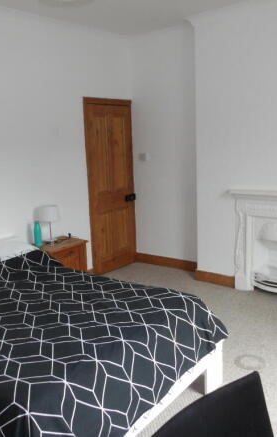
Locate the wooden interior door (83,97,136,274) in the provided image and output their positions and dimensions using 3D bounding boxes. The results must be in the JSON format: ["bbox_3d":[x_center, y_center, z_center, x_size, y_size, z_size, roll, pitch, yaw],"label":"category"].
[{"bbox_3d":[-0.324,-0.363,4.832,0.070,2.050,0.800,6,14,38],"label":"wooden interior door"}]

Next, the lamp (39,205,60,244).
[{"bbox_3d":[-0.871,0.072,3.960,0.180,0.385,0.180,-2,11,0],"label":"lamp"}]

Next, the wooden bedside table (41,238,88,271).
[{"bbox_3d":[-0.772,0.557,4.026,0.370,0.600,0.490,6,14,38],"label":"wooden bedside table"}]

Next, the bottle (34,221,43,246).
[{"bbox_3d":[-0.964,0.155,3.892,0.073,0.260,0.073,6,14,38],"label":"bottle"}]

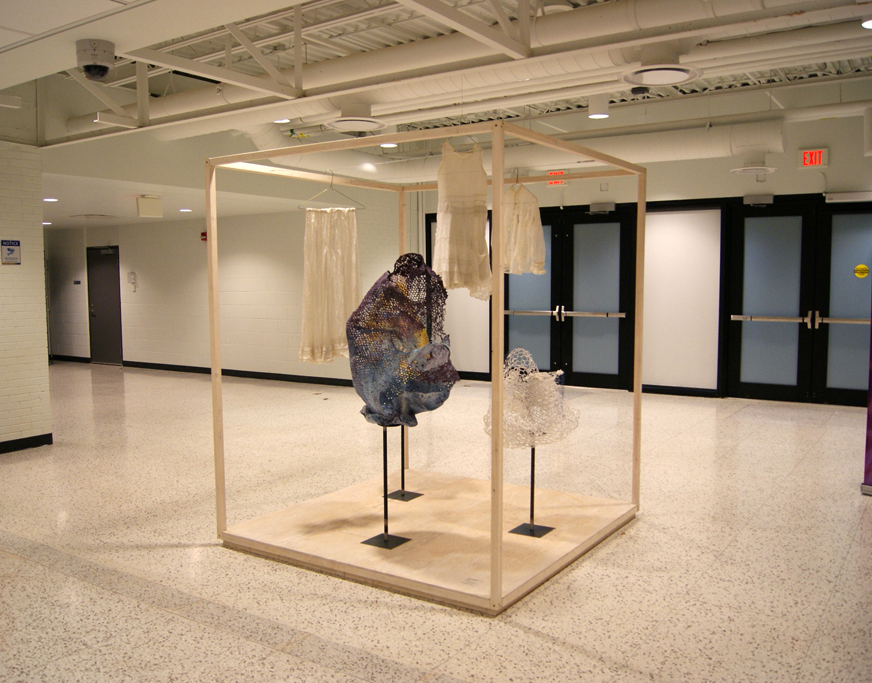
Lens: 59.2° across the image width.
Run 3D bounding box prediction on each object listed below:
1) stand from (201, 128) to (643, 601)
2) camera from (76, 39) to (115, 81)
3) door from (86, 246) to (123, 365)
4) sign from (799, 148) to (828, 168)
[{"bbox_3d":[0.012,0.044,4.504,1.827,2.131,1.791,3,5,34],"label":"stand"},{"bbox_3d":[-1.459,-1.199,3.303,0.153,0.149,0.153,-2,5,-23],"label":"camera"},{"bbox_3d":[-6.003,-0.630,13.929,0.930,2.110,0.055,2,5,34],"label":"door"},{"bbox_3d":[4.294,-2.073,8.724,0.300,0.210,0.060,2,5,34],"label":"sign"}]

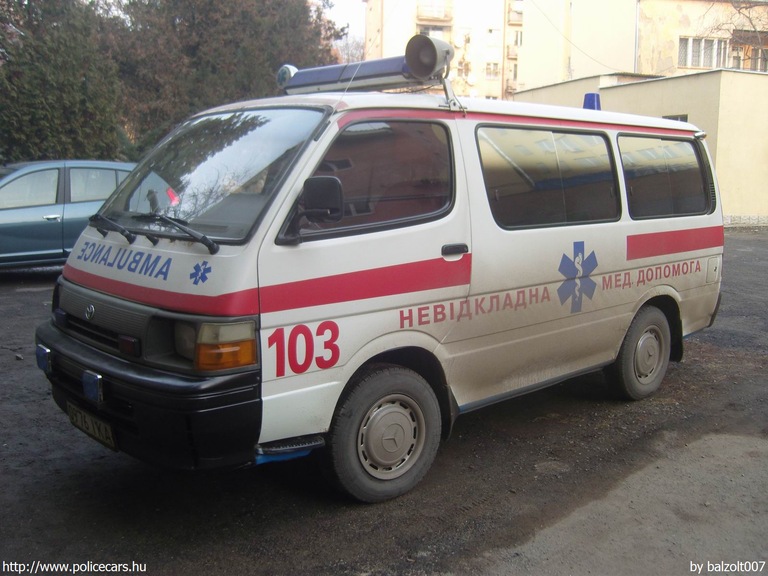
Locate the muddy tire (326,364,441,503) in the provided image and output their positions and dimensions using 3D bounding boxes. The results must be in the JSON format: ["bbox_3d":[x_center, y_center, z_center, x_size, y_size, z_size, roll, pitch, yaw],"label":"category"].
[{"bbox_3d":[-0.016,0.669,3.497,0.632,0.632,0.191,-7,12,-38],"label":"muddy tire"}]

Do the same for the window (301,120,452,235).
[{"bbox_3d":[-0.022,-0.487,3.262,0.951,0.500,0.049,-8,0,-42],"label":"window"}]

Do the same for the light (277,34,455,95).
[{"bbox_3d":[-0.111,-1.153,3.993,0.265,0.216,1.294,-8,12,-42],"label":"light"}]

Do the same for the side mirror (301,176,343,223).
[{"bbox_3d":[-0.230,-0.335,2.848,0.083,0.181,0.152,-8,12,-42],"label":"side mirror"}]

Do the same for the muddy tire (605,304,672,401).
[{"bbox_3d":[1.701,0.432,5.059,0.632,0.632,0.191,-8,12,-42],"label":"muddy tire"}]

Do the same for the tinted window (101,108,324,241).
[{"bbox_3d":[-0.839,-0.576,3.508,1.499,0.725,0.108,10,-28,47],"label":"tinted window"}]

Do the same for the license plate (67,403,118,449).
[{"bbox_3d":[-1.285,0.607,3.295,0.020,0.113,0.519,-8,12,-42],"label":"license plate"}]

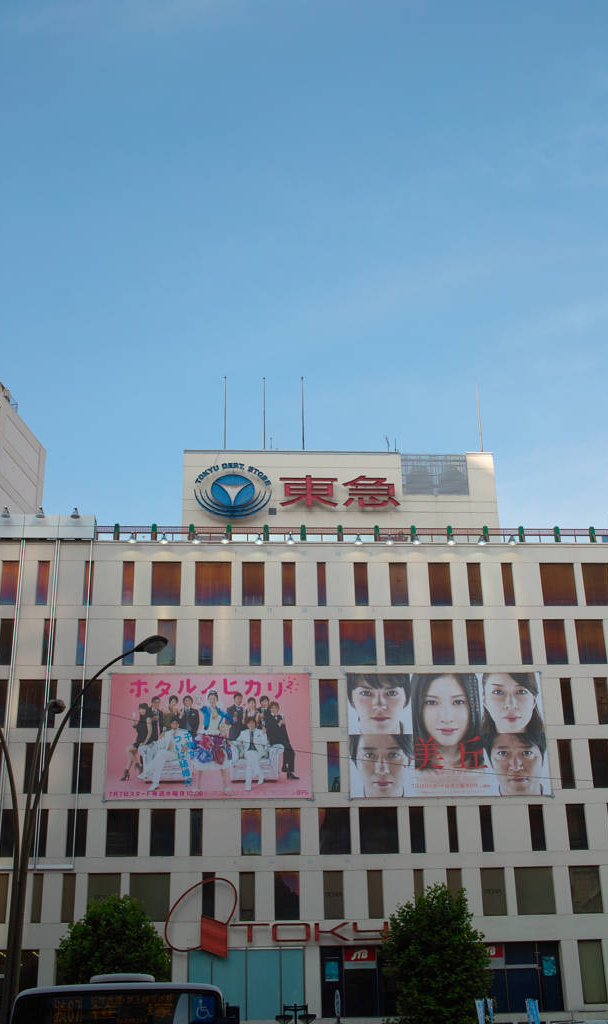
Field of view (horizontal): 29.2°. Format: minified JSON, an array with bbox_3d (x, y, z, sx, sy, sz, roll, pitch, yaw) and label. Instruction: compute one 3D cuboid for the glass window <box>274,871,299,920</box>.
[{"bbox_3d":[-0.963,22.280,67.637,1.406,2.678,0.200,0,-22,-4],"label":"glass window"}]

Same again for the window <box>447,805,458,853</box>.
[{"bbox_3d":[8.890,18.897,69.460,0.536,2.673,0.150,0,-21,-4],"label":"window"}]

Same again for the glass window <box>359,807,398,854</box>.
[{"bbox_3d":[4.294,18.131,66.380,2.191,2.574,0.150,0,-23,-3],"label":"glass window"}]

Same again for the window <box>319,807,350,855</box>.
[{"bbox_3d":[1.872,19.011,69.422,1.863,2.707,0.150,0,-23,-4],"label":"window"}]

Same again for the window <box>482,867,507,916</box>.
[{"bbox_3d":[10.828,21.632,66.460,1.391,2.613,0.200,0,-20,-4],"label":"window"}]

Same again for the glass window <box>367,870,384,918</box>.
[{"bbox_3d":[4.045,21.638,65.994,0.877,2.627,0.200,0,-20,-4],"label":"glass window"}]

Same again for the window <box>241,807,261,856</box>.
[{"bbox_3d":[-3.075,18.911,68.820,1.119,2.689,0.200,0,-22,-4],"label":"window"}]

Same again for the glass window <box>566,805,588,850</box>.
[{"bbox_3d":[16.408,18.946,69.971,1.111,2.673,0.150,0,-21,-4],"label":"glass window"}]

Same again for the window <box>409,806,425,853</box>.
[{"bbox_3d":[6.816,19.033,69.773,0.872,2.688,0.150,0,-23,-4],"label":"window"}]

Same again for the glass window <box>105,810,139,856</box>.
[{"bbox_3d":[-10.577,18.771,68.135,1.840,2.673,0.150,0,-21,-4],"label":"glass window"}]

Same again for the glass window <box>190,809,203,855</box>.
[{"bbox_3d":[-6.310,18.870,68.607,0.701,2.691,0.200,0,-22,-4],"label":"glass window"}]

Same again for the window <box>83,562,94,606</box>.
[{"bbox_3d":[-13.167,4.368,71.390,0.531,2.847,0.150,0,-23,-3],"label":"window"}]

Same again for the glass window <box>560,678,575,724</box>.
[{"bbox_3d":[16.534,11.874,72.993,0.667,2.931,0.200,0,-22,-4],"label":"glass window"}]

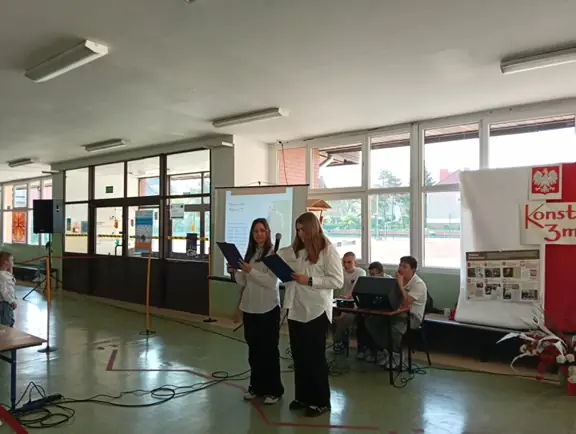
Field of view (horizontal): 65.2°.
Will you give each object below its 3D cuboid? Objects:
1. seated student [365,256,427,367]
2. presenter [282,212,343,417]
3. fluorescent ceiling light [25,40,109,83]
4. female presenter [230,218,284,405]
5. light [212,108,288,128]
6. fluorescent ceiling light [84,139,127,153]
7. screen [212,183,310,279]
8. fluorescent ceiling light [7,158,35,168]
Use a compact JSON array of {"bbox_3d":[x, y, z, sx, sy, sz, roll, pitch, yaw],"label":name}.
[{"bbox_3d":[1.242,1.066,5.114,0.700,1.230,0.520,1,-1,-38],"label":"seated student"},{"bbox_3d":[0.214,0.810,3.855,0.500,1.700,0.430,-1,-1,38],"label":"presenter"},{"bbox_3d":[-2.103,-1.425,4.224,1.250,0.090,0.200,-1,-1,39],"label":"fluorescent ceiling light"},{"bbox_3d":[-0.281,0.839,4.107,0.480,1.650,0.430,-1,-1,30],"label":"female presenter"},{"bbox_3d":[-0.568,-1.388,6.427,1.250,0.090,0.200,-1,-1,39],"label":"light"},{"bbox_3d":[-3.495,-1.352,8.629,1.250,0.090,0.200,-1,-1,39],"label":"fluorescent ceiling light"},{"bbox_3d":[-0.444,0.277,6.642,1.800,1.440,0.080,-1,-1,38],"label":"screen"},{"bbox_3d":[-6.514,-1.312,11.012,1.250,0.090,0.200,-1,-1,39],"label":"fluorescent ceiling light"}]

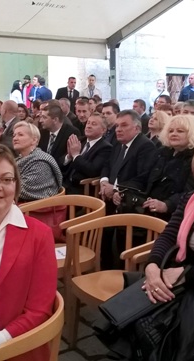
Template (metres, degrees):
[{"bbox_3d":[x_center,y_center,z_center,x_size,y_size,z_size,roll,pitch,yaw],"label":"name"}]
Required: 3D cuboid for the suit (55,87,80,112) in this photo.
[{"bbox_3d":[-0.590,-1.116,10.058,0.520,1.480,0.340,-2,10,-9],"label":"suit"}]

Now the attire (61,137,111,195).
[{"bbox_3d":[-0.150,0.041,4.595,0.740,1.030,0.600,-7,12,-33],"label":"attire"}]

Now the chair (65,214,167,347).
[{"bbox_3d":[0.200,0.599,2.764,0.590,0.730,0.570,-6,12,-32],"label":"chair"}]

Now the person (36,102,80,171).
[{"bbox_3d":[-0.450,-0.037,4.902,0.800,1.310,0.560,-7,12,-33],"label":"person"}]

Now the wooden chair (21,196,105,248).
[{"bbox_3d":[-0.200,0.514,3.407,0.540,0.770,0.560,-7,12,-32],"label":"wooden chair"}]

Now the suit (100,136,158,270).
[{"bbox_3d":[0.130,0.136,4.165,0.760,1.060,0.600,-7,12,-36],"label":"suit"}]

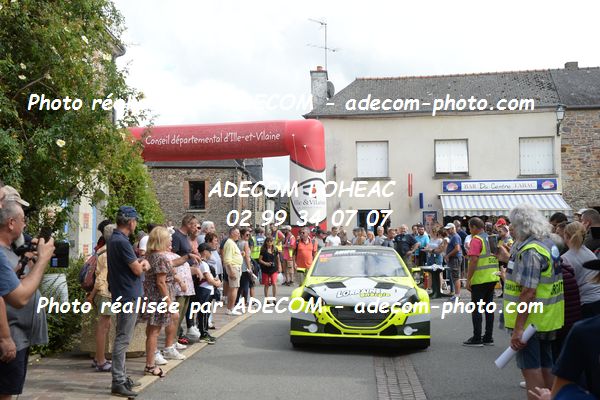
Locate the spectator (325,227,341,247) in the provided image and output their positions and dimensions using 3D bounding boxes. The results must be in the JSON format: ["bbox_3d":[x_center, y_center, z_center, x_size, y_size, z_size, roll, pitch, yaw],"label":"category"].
[{"bbox_3d":[0.941,1.676,22.744,0.500,1.770,0.300,0,-3,-6],"label":"spectator"}]

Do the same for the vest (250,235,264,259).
[{"bbox_3d":[-1.121,1.276,21.866,0.500,0.700,0.320,0,-2,3],"label":"vest"}]

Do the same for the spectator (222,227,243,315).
[{"bbox_3d":[-1.297,1.368,15.550,0.420,1.700,0.520,-1,-3,16],"label":"spectator"}]

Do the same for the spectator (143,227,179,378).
[{"bbox_3d":[-1.499,1.074,8.562,0.400,1.590,0.470,0,-2,-2],"label":"spectator"}]

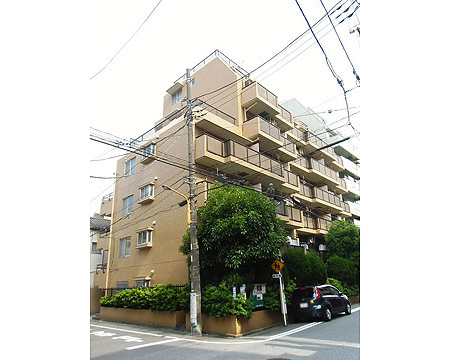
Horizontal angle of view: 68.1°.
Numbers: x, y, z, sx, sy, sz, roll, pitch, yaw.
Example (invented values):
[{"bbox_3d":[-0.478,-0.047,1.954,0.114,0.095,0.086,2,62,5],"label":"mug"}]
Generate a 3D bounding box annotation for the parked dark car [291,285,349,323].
[{"bbox_3d":[4.894,6.084,16.724,1.690,1.535,4.020,-16,-23,37],"label":"parked dark car"}]

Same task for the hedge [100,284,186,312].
[{"bbox_3d":[-4.281,6.187,17.348,7.000,1.250,1.000,-19,-24,41],"label":"hedge"}]

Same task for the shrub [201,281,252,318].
[{"bbox_3d":[0.074,4.832,13.467,2.100,1.400,1.150,-17,-23,37],"label":"shrub"}]

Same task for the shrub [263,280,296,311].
[{"bbox_3d":[2.543,5.434,15.759,0.900,1.250,1.600,-17,-23,38],"label":"shrub"}]

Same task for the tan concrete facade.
[{"bbox_3d":[2.584,1.756,28.283,11.100,17.200,22.500,-17,-23,37],"label":"tan concrete facade"}]

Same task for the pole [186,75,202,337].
[{"bbox_3d":[-1.512,0.215,15.087,0.400,12.449,0.400,-3,-18,0],"label":"pole"}]

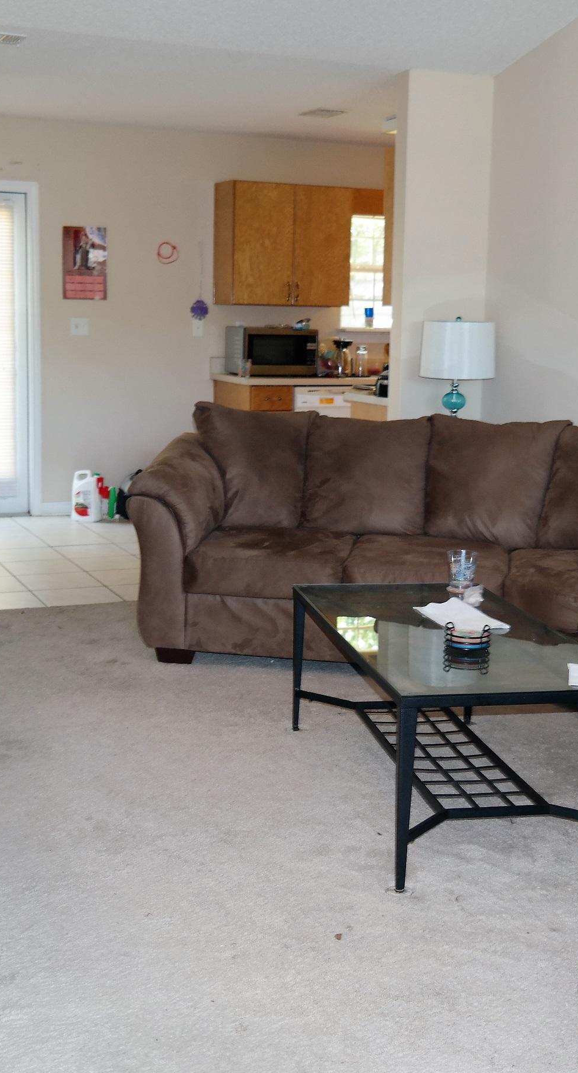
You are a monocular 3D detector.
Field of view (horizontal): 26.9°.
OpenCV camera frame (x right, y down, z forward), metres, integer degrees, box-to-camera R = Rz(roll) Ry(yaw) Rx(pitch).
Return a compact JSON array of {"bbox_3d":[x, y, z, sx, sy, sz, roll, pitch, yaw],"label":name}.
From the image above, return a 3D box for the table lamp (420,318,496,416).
[{"bbox_3d":[0.786,-0.678,5.640,0.400,0.670,0.400,-3,10,-24],"label":"table lamp"}]

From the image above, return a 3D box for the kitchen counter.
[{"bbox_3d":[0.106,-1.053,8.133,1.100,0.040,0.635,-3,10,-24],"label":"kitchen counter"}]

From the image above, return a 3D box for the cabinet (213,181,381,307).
[{"bbox_3d":[0.042,-1.938,8.127,1.040,0.785,0.315,-3,10,-24],"label":"cabinet"}]

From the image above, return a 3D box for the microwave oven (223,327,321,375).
[{"bbox_3d":[-0.116,-1.214,7.995,0.520,0.315,0.380,-3,10,-24],"label":"microwave oven"}]

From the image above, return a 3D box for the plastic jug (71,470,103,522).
[{"bbox_3d":[-1.283,-0.261,7.684,0.165,0.320,0.110,5,10,24],"label":"plastic jug"}]

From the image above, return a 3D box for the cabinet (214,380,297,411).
[{"bbox_3d":[-0.250,-0.584,8.063,0.310,0.870,0.620,-3,10,-24],"label":"cabinet"}]

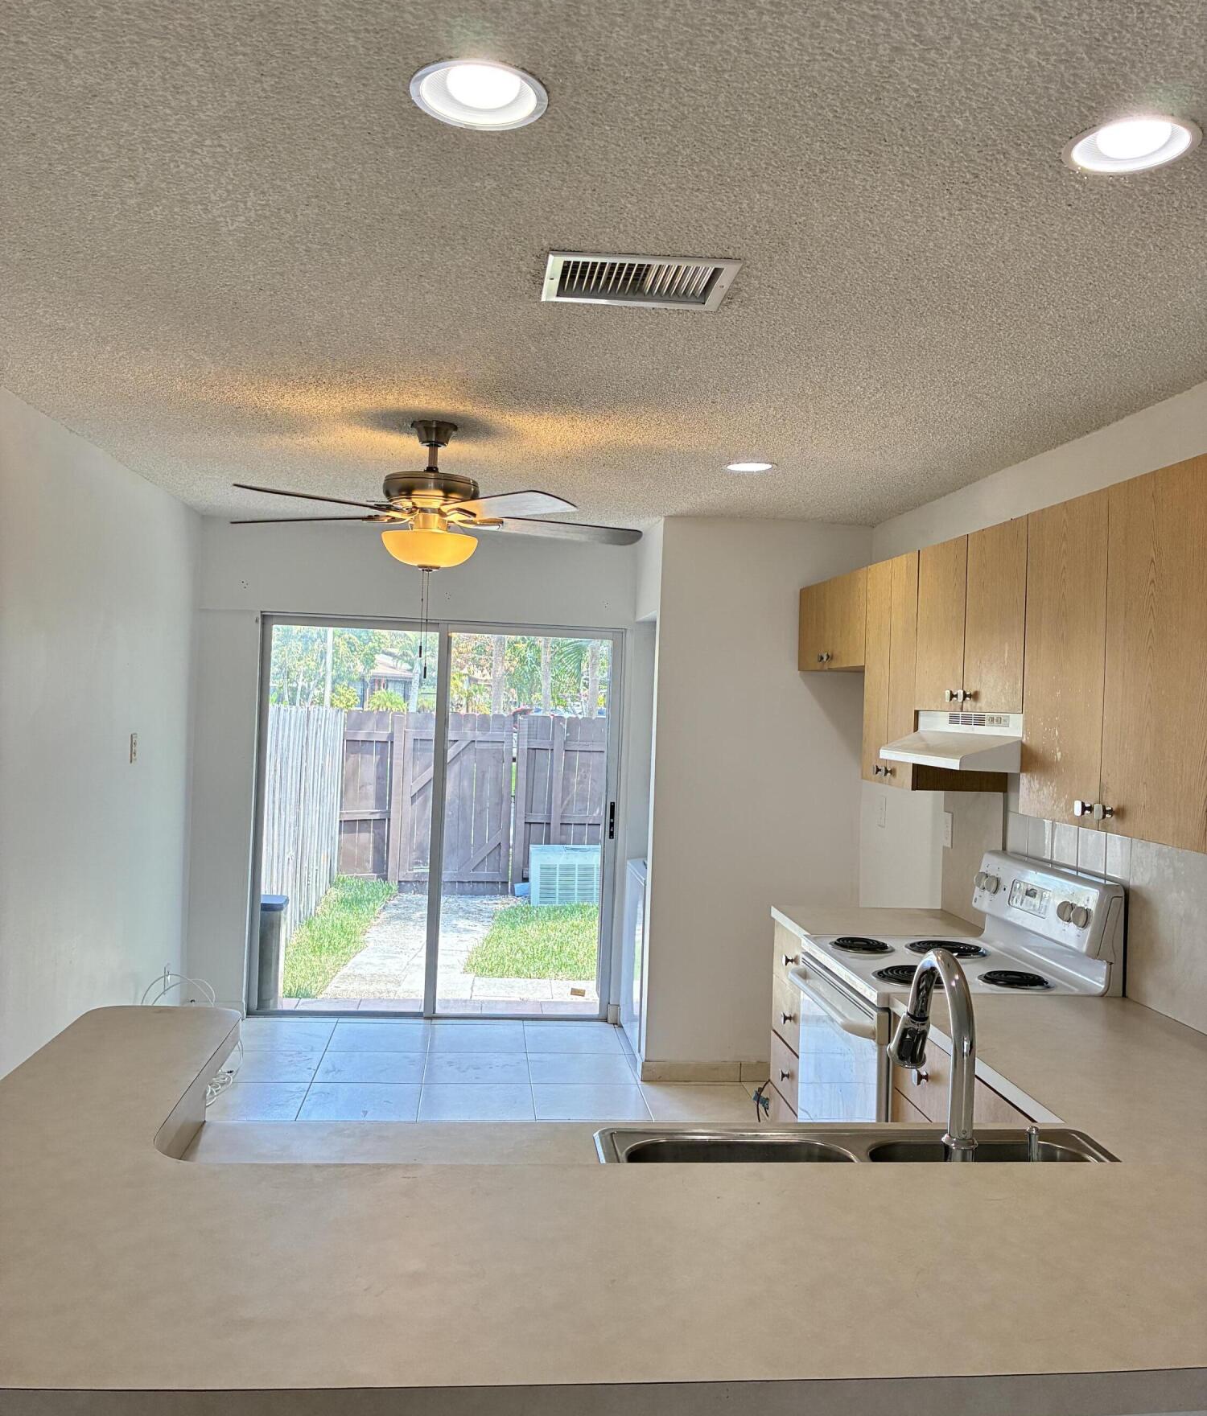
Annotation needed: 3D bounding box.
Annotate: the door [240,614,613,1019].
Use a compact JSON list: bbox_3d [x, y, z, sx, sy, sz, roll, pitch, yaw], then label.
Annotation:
[{"bbox_3d":[-0.829,0.567,6.122,1.811,2.006,0.114,2,0,-6],"label":"door"}]

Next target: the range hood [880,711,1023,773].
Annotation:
[{"bbox_3d":[1.119,0.091,3.452,0.452,0.152,0.754,2,0,-6],"label":"range hood"}]

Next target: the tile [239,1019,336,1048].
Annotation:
[{"bbox_3d":[-1.509,1.552,5.689,0.455,0.010,0.460,2,0,-6],"label":"tile"}]

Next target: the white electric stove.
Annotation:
[{"bbox_3d":[0.957,1.048,3.493,0.705,1.200,0.757,2,0,-6],"label":"white electric stove"}]

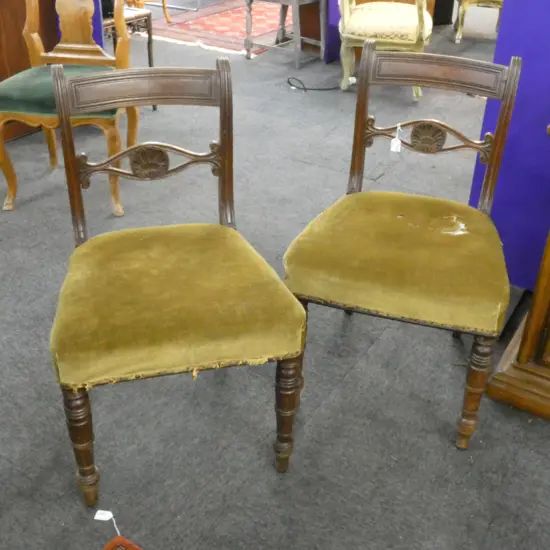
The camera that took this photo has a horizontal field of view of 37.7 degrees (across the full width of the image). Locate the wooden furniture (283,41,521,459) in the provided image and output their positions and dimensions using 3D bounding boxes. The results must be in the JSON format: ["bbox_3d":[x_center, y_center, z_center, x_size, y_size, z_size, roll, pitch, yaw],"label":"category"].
[{"bbox_3d":[0.341,-0.094,2.036,0.510,0.845,0.535,10,30,13],"label":"wooden furniture"}]

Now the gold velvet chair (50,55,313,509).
[{"bbox_3d":[-0.248,0.001,1.822,0.510,0.845,0.535,-6,31,-15],"label":"gold velvet chair"}]

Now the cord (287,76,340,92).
[{"bbox_3d":[0.229,-1.103,4.638,0.315,0.016,0.255,3,30,0],"label":"cord"}]

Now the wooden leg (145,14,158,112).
[{"bbox_3d":[-0.611,-1.053,4.014,0.032,0.480,0.032,22,35,30],"label":"wooden leg"}]

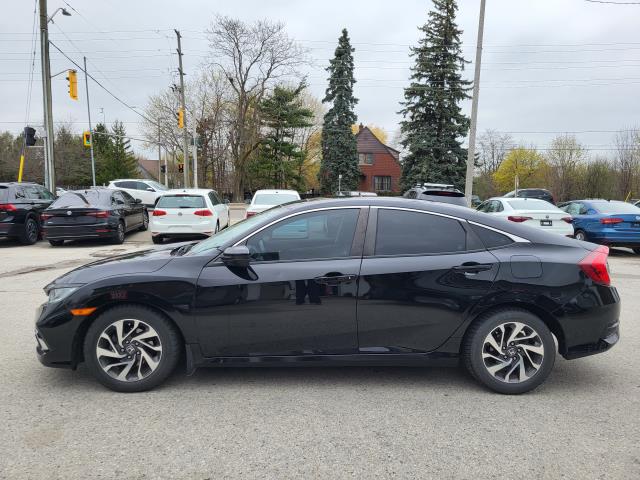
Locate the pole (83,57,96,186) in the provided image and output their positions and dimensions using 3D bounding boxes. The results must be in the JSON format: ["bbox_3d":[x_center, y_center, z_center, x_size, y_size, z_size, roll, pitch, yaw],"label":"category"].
[{"bbox_3d":[-16.895,-7.991,35.434,0.210,10.597,0.210,-2,5,0],"label":"pole"}]

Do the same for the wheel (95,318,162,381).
[{"bbox_3d":[-1.328,0.763,3.444,0.450,0.450,0.180,0,6,0],"label":"wheel"}]

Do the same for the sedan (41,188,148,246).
[{"bbox_3d":[-6.435,-0.820,14.342,1.800,1.460,4.700,0,6,-7],"label":"sedan"}]

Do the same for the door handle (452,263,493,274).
[{"bbox_3d":[1.066,0.199,3.353,0.270,0.075,0.060,1,5,-2],"label":"door handle"}]

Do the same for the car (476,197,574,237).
[{"bbox_3d":[6.089,-0.645,15.236,1.800,1.460,4.680,1,5,0],"label":"car"}]

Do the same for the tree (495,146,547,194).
[{"bbox_3d":[17.624,-5.531,42.636,5.100,5.449,4.800,1,5,0],"label":"tree"}]

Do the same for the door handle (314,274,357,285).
[{"bbox_3d":[0.107,0.273,3.320,0.260,0.055,0.050,0,6,0],"label":"door handle"}]

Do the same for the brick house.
[{"bbox_3d":[5.369,-9.592,58.000,9.000,8.500,10.000,1,6,3],"label":"brick house"}]

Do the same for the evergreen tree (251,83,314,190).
[{"bbox_3d":[-3.823,-10.346,49.000,6.000,10.900,6.000,0,6,0],"label":"evergreen tree"}]

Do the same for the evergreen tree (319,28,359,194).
[{"bbox_3d":[1.845,-10.424,41.196,3.500,14.857,3.500,1,5,0],"label":"evergreen tree"}]

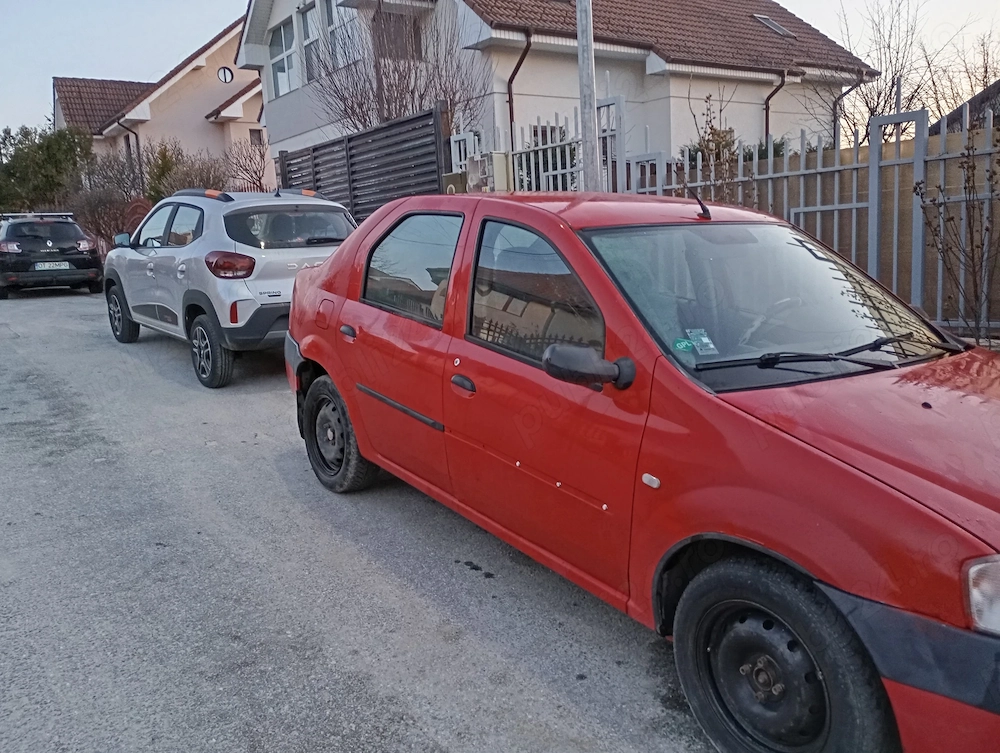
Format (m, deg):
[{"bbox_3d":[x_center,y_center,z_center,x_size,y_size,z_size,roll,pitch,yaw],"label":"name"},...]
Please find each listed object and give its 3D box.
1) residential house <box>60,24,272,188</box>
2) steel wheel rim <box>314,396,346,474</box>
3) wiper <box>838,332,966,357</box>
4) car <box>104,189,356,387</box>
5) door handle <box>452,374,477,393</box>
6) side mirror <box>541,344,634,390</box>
[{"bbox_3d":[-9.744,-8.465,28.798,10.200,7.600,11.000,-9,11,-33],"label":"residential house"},{"bbox_3d":[-0.823,0.291,4.195,0.150,0.410,0.410,-9,16,-35],"label":"steel wheel rim"},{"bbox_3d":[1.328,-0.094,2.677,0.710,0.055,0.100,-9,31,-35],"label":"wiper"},{"bbox_3d":[-2.510,-0.970,7.571,1.660,1.510,3.730,-10,16,-38],"label":"car"},{"bbox_3d":[-0.132,0.020,2.966,0.040,0.050,0.160,-9,16,-35],"label":"door handle"},{"bbox_3d":[0.257,-0.023,2.346,0.225,0.125,0.180,-9,16,-35],"label":"side mirror"}]

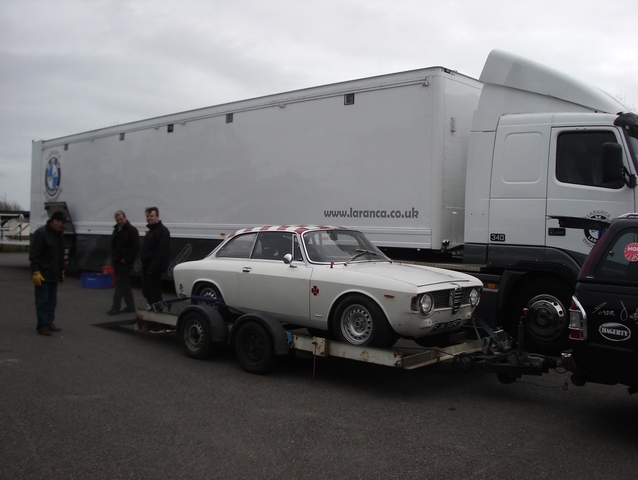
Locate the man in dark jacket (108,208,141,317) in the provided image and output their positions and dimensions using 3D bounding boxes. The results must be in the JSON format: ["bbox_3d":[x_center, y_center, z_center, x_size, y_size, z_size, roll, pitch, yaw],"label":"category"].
[{"bbox_3d":[-3.423,0.384,11.300,0.530,1.800,0.380,2,1,27],"label":"man in dark jacket"}]

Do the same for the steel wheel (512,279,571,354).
[{"bbox_3d":[2.980,0.985,8.280,0.310,1.000,1.000,0,1,-38],"label":"steel wheel"}]

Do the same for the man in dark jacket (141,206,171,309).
[{"bbox_3d":[-2.873,0.349,11.300,0.520,1.850,0.360,2,1,35],"label":"man in dark jacket"}]

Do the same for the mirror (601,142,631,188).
[{"bbox_3d":[3.448,-0.863,7.500,0.220,0.530,0.380,2,2,43],"label":"mirror"}]

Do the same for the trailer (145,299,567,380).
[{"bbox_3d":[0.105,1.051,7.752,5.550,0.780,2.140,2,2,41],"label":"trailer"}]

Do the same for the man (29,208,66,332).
[{"bbox_3d":[-3.881,0.457,9.250,0.380,1.760,0.530,1,1,10],"label":"man"}]

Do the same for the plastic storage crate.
[{"bbox_3d":[-5.323,0.980,15.550,0.600,0.340,0.400,1,1,16],"label":"plastic storage crate"}]

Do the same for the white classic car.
[{"bbox_3d":[-0.109,0.457,7.934,4.080,1.270,1.580,4,3,41],"label":"white classic car"}]

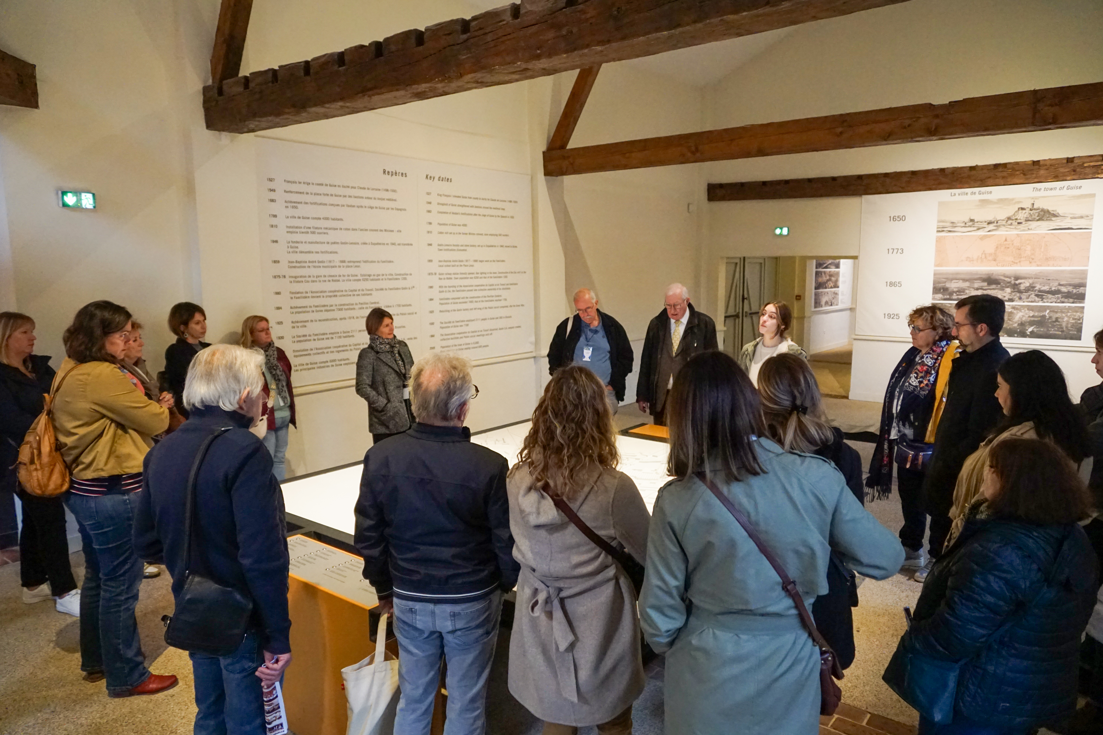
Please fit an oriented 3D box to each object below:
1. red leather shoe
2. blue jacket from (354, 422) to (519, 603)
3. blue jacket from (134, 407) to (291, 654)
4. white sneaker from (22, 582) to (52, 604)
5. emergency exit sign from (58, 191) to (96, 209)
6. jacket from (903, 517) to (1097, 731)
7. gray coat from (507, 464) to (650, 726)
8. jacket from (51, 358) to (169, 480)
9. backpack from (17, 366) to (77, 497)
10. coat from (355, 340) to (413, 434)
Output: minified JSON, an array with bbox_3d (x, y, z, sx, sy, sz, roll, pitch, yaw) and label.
[{"bbox_3d":[-1.891,1.441,3.417,0.275,0.095,0.100,-4,9,-24],"label":"red leather shoe"},{"bbox_3d":[-0.374,0.468,2.389,0.530,0.610,0.320,1,8,8],"label":"blue jacket"},{"bbox_3d":[-1.012,0.483,2.201,0.480,0.740,0.340,2,8,18],"label":"blue jacket"},{"bbox_3d":[-2.967,1.311,4.366,0.270,0.100,0.100,-4,9,-25],"label":"white sneaker"},{"bbox_3d":[-3.095,-1.092,4.794,0.055,0.102,0.195,6,10,38],"label":"emergency exit sign"},{"bbox_3d":[1.149,0.618,1.867,0.410,0.600,0.460,8,11,44],"label":"jacket"},{"bbox_3d":[0.082,0.683,2.305,0.460,0.880,0.350,2,8,14],"label":"gray coat"},{"bbox_3d":[-1.960,0.237,3.272,0.460,0.570,0.500,-5,9,-30],"label":"jacket"},{"bbox_3d":[-2.179,0.288,3.172,0.240,0.530,0.300,-7,10,-40],"label":"backpack"},{"bbox_3d":[-1.185,0.136,5.199,0.330,0.690,0.460,5,10,35],"label":"coat"}]

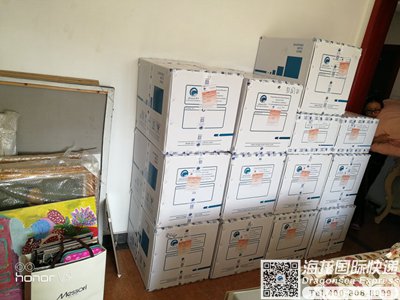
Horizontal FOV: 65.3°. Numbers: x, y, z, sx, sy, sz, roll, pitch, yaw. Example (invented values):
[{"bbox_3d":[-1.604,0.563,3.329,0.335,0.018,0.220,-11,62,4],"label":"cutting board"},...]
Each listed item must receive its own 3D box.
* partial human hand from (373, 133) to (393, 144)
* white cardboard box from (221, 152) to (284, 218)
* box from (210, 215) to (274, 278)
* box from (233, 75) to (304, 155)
[{"bbox_3d":[1.831,-0.115,3.130,0.170,0.100,0.080,6,16,-8],"label":"partial human hand"},{"bbox_3d":[0.258,0.165,2.473,0.470,0.480,0.605,0,18,-27],"label":"white cardboard box"},{"bbox_3d":[0.196,0.631,2.602,0.470,0.480,0.605,0,18,-27],"label":"box"},{"bbox_3d":[0.336,-0.299,2.349,0.470,0.480,0.605,0,18,-27],"label":"box"}]

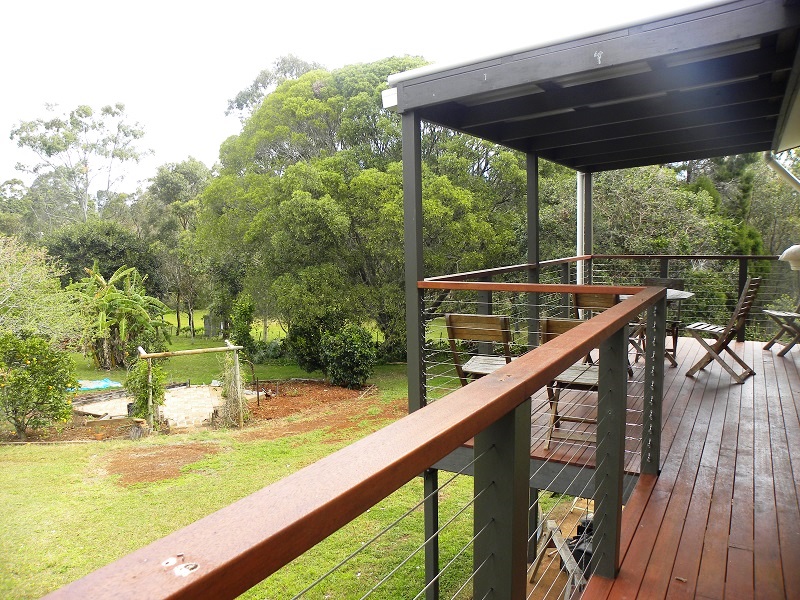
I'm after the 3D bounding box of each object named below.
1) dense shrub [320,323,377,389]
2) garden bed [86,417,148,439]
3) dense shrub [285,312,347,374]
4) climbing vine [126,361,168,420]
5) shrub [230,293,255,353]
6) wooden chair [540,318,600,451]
[{"bbox_3d":[-1.714,1.847,20.000,1.850,2.150,1.800,-2,6,-5],"label":"dense shrub"},{"bbox_3d":[-6.363,2.837,13.519,1.280,0.250,0.700,-3,6,-18],"label":"garden bed"},{"bbox_3d":[-2.988,1.592,21.500,2.200,2.300,2.100,-2,6,-8],"label":"dense shrub"},{"bbox_3d":[-6.226,2.214,14.700,0.980,1.550,0.880,-4,6,-23],"label":"climbing vine"},{"bbox_3d":[-6.902,1.080,26.500,1.200,2.750,1.150,-3,6,-15],"label":"shrub"},{"bbox_3d":[1.195,0.496,3.789,0.450,0.860,0.550,2,6,25],"label":"wooden chair"}]

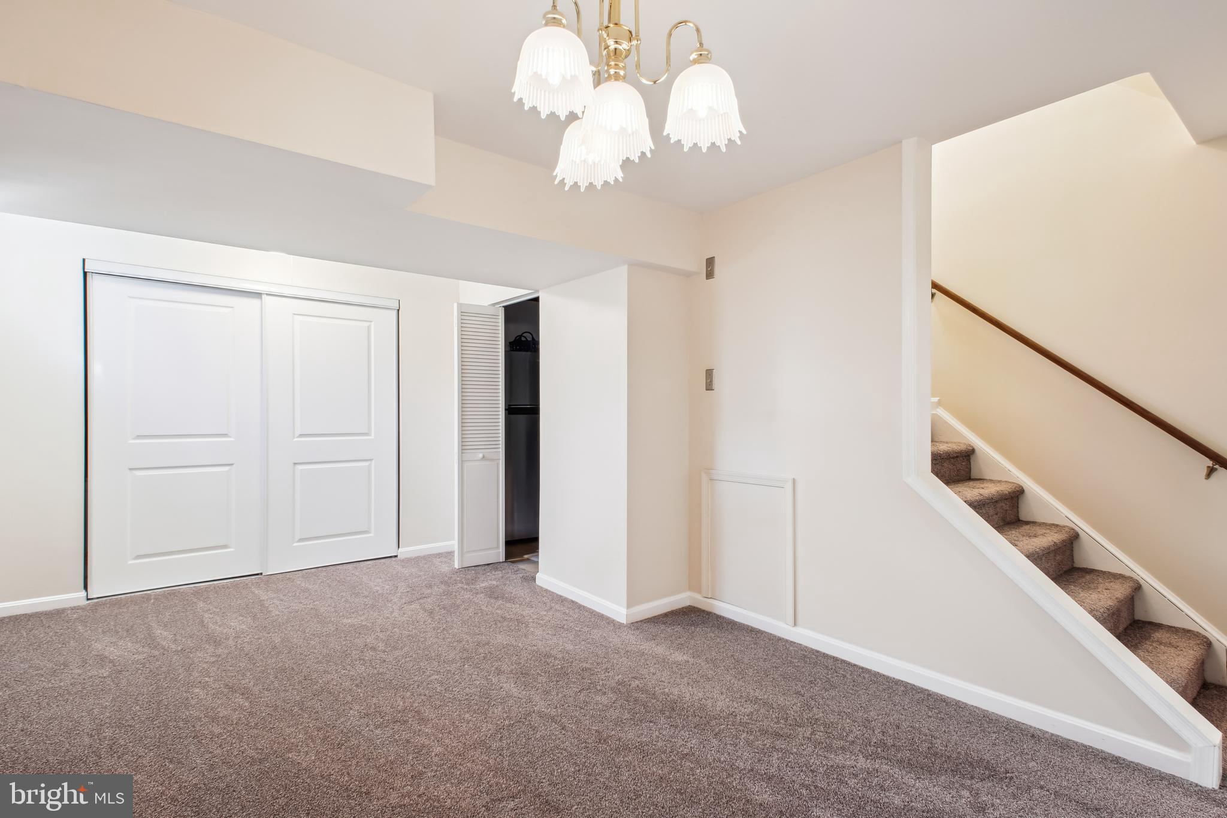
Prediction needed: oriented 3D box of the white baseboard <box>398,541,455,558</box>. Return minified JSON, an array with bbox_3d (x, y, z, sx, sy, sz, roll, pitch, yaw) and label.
[{"bbox_3d":[-1.535,1.165,4.535,0.490,0.077,0.020,0,0,-36],"label":"white baseboard"}]

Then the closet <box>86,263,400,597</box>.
[{"bbox_3d":[-2.500,0.147,3.900,1.820,2.080,0.170,0,0,-36],"label":"closet"}]

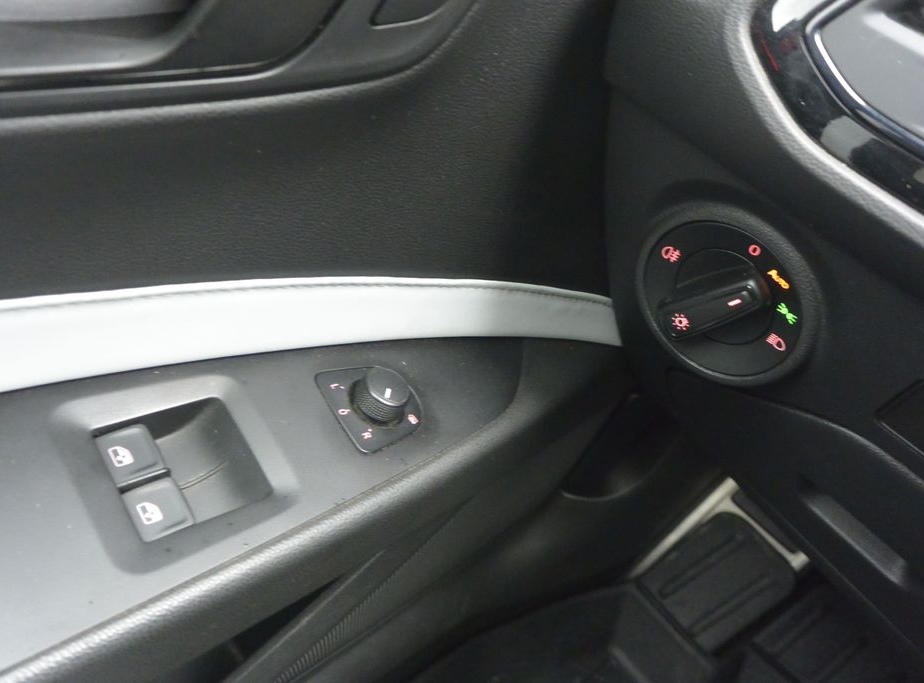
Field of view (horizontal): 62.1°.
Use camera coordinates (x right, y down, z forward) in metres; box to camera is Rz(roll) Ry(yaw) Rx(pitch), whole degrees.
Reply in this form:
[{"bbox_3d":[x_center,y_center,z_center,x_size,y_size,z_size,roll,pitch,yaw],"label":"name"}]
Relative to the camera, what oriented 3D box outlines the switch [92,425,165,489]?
[{"bbox_3d":[-0.121,0.043,0.280,0.019,0.008,0.021,-15,59,-49],"label":"switch"}]

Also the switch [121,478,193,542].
[{"bbox_3d":[-0.108,0.061,0.271,0.019,0.008,0.021,-15,59,-49],"label":"switch"}]

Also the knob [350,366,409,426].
[{"bbox_3d":[-0.037,0.025,0.361,0.024,0.013,0.024,23,36,-19],"label":"knob"}]

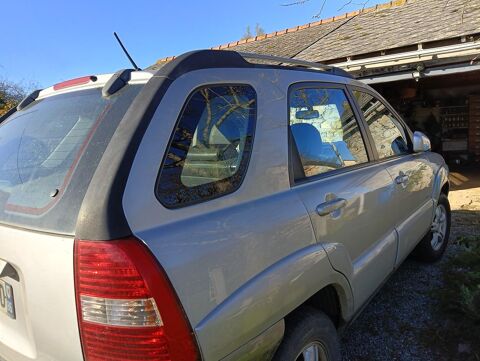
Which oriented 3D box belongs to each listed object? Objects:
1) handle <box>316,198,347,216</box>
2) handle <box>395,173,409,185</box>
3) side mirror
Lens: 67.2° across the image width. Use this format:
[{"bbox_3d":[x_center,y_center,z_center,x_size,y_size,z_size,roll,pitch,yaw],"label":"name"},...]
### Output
[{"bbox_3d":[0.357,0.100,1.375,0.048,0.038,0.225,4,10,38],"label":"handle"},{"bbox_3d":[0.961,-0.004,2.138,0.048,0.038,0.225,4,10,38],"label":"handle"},{"bbox_3d":[1.368,-0.296,2.720,0.110,0.170,0.200,2,9,28],"label":"side mirror"}]

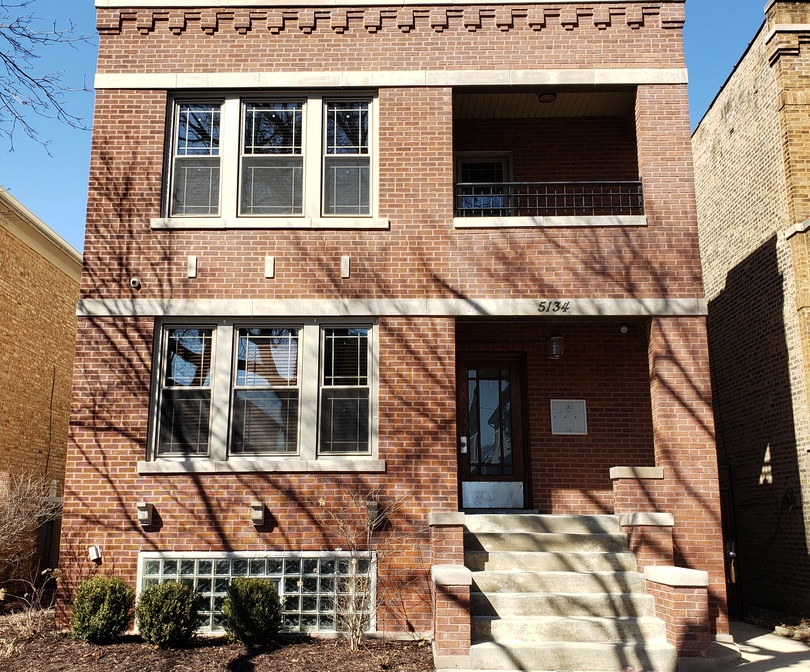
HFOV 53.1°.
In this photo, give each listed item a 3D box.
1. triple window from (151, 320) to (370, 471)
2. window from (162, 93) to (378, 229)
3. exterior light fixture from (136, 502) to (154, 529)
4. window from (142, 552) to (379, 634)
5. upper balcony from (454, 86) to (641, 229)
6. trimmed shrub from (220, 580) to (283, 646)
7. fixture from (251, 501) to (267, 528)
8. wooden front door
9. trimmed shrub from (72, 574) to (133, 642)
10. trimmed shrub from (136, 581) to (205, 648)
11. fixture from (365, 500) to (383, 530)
[{"bbox_3d":[-1.677,0.664,9.729,2.740,1.740,0.180,0,-11,1],"label":"triple window"},{"bbox_3d":[-1.676,-2.261,10.255,2.689,1.751,0.160,0,-10,1],"label":"window"},{"bbox_3d":[-2.990,2.051,9.345,0.135,0.270,0.190,0,-10,1],"label":"exterior light fixture"},{"bbox_3d":[-1.690,2.917,9.263,2.710,0.890,0.110,0,-11,1],"label":"window"},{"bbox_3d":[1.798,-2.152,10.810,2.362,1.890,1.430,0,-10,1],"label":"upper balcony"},{"bbox_3d":[-1.640,2.949,8.696,0.656,0.672,0.660,0,-11,1],"label":"trimmed shrub"},{"bbox_3d":[-1.683,2.044,9.331,0.137,0.273,0.190,0,-10,1],"label":"fixture"},{"bbox_3d":[1.168,1.281,11.044,0.989,2.089,0.120,0,-10,1],"label":"wooden front door"},{"bbox_3d":[-3.265,2.953,8.773,0.685,0.678,0.660,0,-11,1],"label":"trimmed shrub"},{"bbox_3d":[-2.477,2.931,8.567,0.710,0.690,0.710,0,-10,1],"label":"trimmed shrub"},{"bbox_3d":[-0.369,2.026,9.251,0.140,0.280,0.180,0,-11,1],"label":"fixture"}]

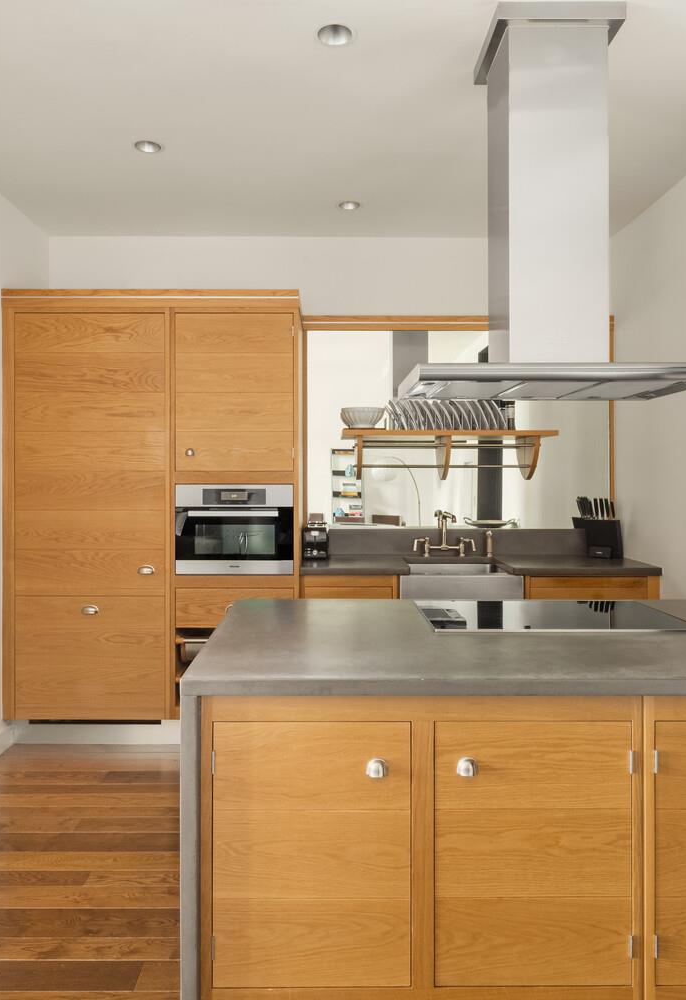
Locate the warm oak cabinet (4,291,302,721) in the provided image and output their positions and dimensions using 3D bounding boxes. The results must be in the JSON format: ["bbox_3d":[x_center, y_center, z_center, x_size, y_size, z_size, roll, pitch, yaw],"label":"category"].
[{"bbox_3d":[-0.967,0.019,3.855,1.488,2.160,0.610,0,1,-1],"label":"warm oak cabinet"}]

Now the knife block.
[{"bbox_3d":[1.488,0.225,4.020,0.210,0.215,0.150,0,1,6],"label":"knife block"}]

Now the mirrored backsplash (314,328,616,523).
[{"bbox_3d":[0.678,-0.412,4.125,1.765,1.160,0.020,0,1,-1],"label":"mirrored backsplash"}]

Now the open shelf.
[{"bbox_3d":[0.595,-0.254,4.015,1.190,0.272,0.220,0,1,-1],"label":"open shelf"}]

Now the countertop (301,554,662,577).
[{"bbox_3d":[0.692,0.353,3.840,1.810,0.038,0.590,0,1,-1],"label":"countertop"}]

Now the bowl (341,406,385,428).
[{"bbox_3d":[0.116,-0.451,4.000,0.248,0.123,0.248,0,1,0],"label":"bowl"}]

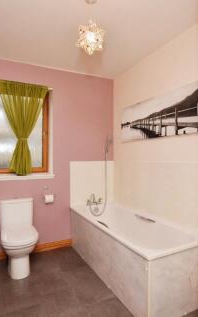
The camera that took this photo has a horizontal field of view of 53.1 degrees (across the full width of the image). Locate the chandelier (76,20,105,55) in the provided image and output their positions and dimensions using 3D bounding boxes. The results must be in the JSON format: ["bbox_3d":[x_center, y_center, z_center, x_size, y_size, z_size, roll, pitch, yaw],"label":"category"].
[{"bbox_3d":[-0.064,-0.925,1.520,0.225,0.230,0.225,0,0,0],"label":"chandelier"}]

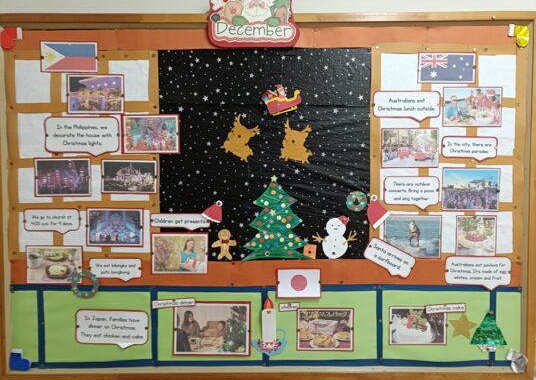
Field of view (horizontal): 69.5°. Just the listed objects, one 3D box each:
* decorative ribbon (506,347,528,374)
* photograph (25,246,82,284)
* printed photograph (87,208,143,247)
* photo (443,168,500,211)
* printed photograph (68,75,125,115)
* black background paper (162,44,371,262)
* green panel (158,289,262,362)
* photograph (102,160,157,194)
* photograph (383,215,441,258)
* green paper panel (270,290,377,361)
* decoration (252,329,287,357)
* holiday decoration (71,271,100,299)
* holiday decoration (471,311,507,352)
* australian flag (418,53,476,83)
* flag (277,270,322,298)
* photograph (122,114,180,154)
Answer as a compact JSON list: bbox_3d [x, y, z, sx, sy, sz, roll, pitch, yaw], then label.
[{"bbox_3d":[0.848,0.585,1.304,0.078,0.086,0.025,0,2,0],"label":"decorative ribbon"},{"bbox_3d":[-0.766,0.270,1.385,0.201,0.136,0.008,0,2,0],"label":"photograph"},{"bbox_3d":[-0.545,0.136,1.381,0.202,0.137,0.008,1,2,0],"label":"printed photograph"},{"bbox_3d":[0.727,-0.001,1.377,0.204,0.154,0.008,1,2,0],"label":"photo"},{"bbox_3d":[-0.589,-0.327,1.323,0.195,0.132,0.008,0,2,0],"label":"printed photograph"},{"bbox_3d":[-0.010,-0.117,1.328,0.728,0.726,0.010,0,2,0],"label":"black background paper"},{"bbox_3d":[-0.203,0.474,1.343,0.367,0.248,0.010,0,2,0],"label":"green panel"},{"bbox_3d":[-0.493,-0.046,1.375,0.197,0.118,0.008,1,2,0],"label":"photograph"},{"bbox_3d":[0.499,0.162,1.335,0.201,0.149,0.008,0,2,0],"label":"photograph"},{"bbox_3d":[0.192,0.474,1.344,0.376,0.245,0.006,0,2,0],"label":"green paper panel"},{"bbox_3d":[0.005,0.521,1.314,0.116,0.097,0.010,0,2,0],"label":"decoration"},{"bbox_3d":[-0.656,0.342,1.383,0.098,0.101,0.015,0,2,0],"label":"holiday decoration"},{"bbox_3d":[0.769,0.491,1.344,0.130,0.146,0.012,0,2,0],"label":"holiday decoration"},{"bbox_3d":[0.612,-0.415,1.318,0.196,0.102,0.008,1,2,0],"label":"australian flag"},{"bbox_3d":[0.105,0.318,1.308,0.153,0.103,0.008,0,2,0],"label":"flag"},{"bbox_3d":[-0.401,-0.190,1.326,0.199,0.133,0.008,0,2,0],"label":"photograph"}]

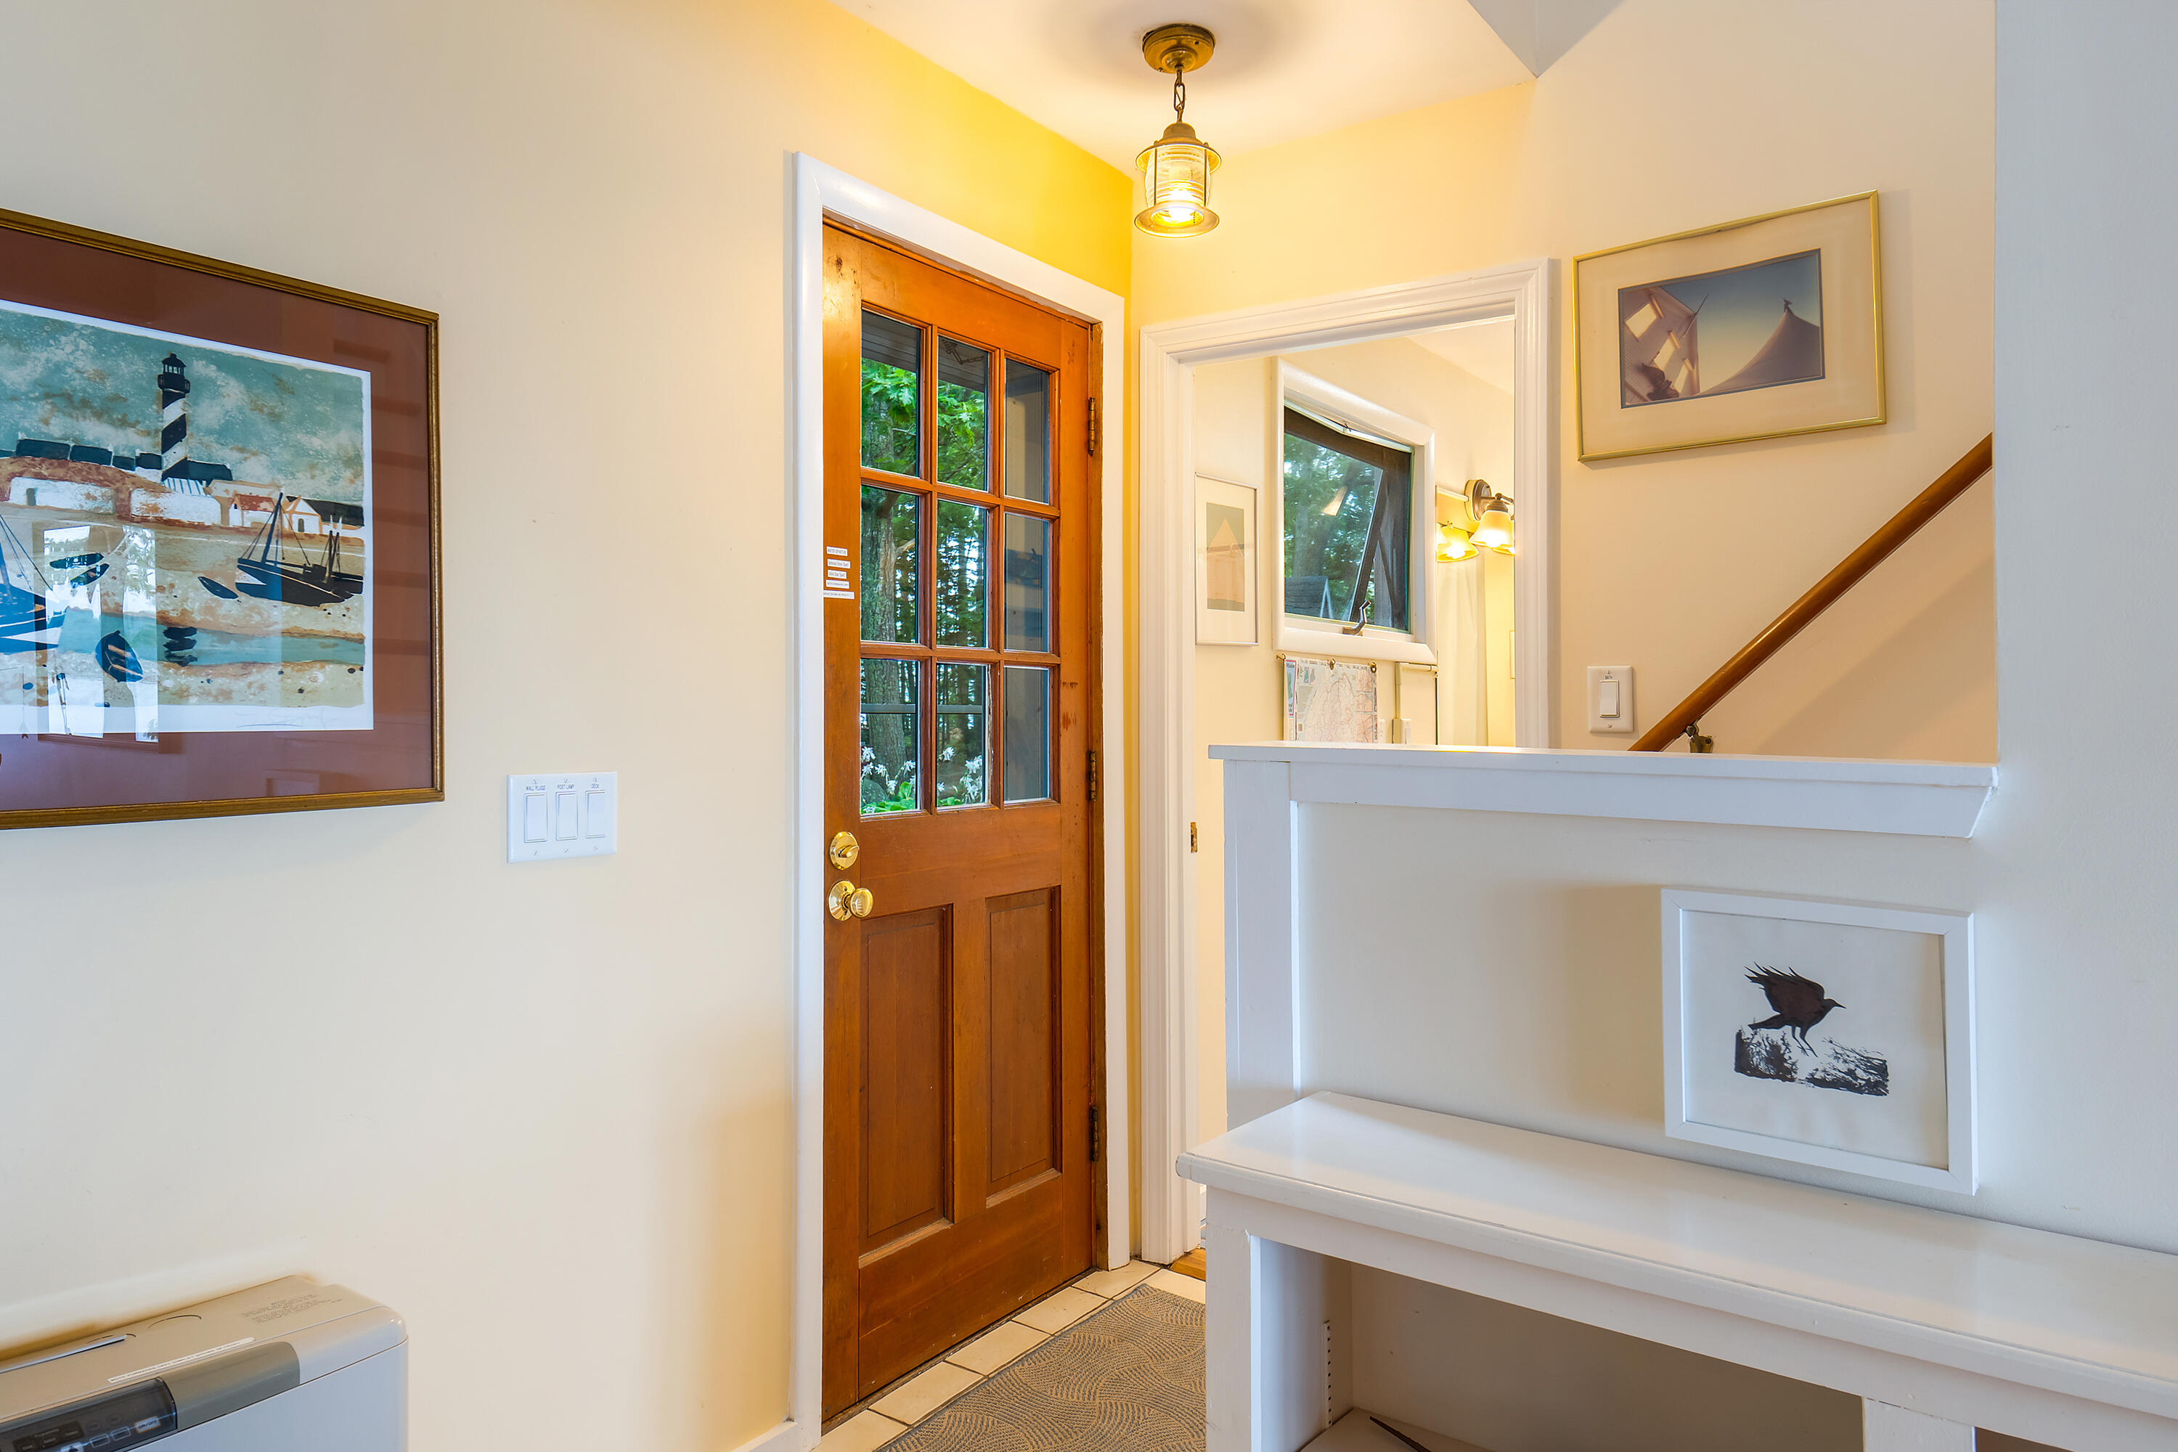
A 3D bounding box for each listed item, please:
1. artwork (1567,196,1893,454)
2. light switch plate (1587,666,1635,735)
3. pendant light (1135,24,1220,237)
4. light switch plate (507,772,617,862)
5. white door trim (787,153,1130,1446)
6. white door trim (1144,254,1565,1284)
[{"bbox_3d":[1.112,-0.683,2.547,0.494,0.380,0.025,-2,-1,32],"label":"artwork"},{"bbox_3d":[0.955,-0.048,2.654,0.075,0.119,0.010,0,0,32],"label":"light switch plate"},{"bbox_3d":[0.158,-1.049,2.563,0.153,0.320,0.153,0,0,0],"label":"pendant light"},{"bbox_3d":[-0.714,0.124,1.969,0.010,0.116,0.167,0,0,33],"label":"light switch plate"},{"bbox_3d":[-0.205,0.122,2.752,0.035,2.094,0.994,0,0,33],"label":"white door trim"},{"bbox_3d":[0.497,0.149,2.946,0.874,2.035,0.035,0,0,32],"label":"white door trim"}]

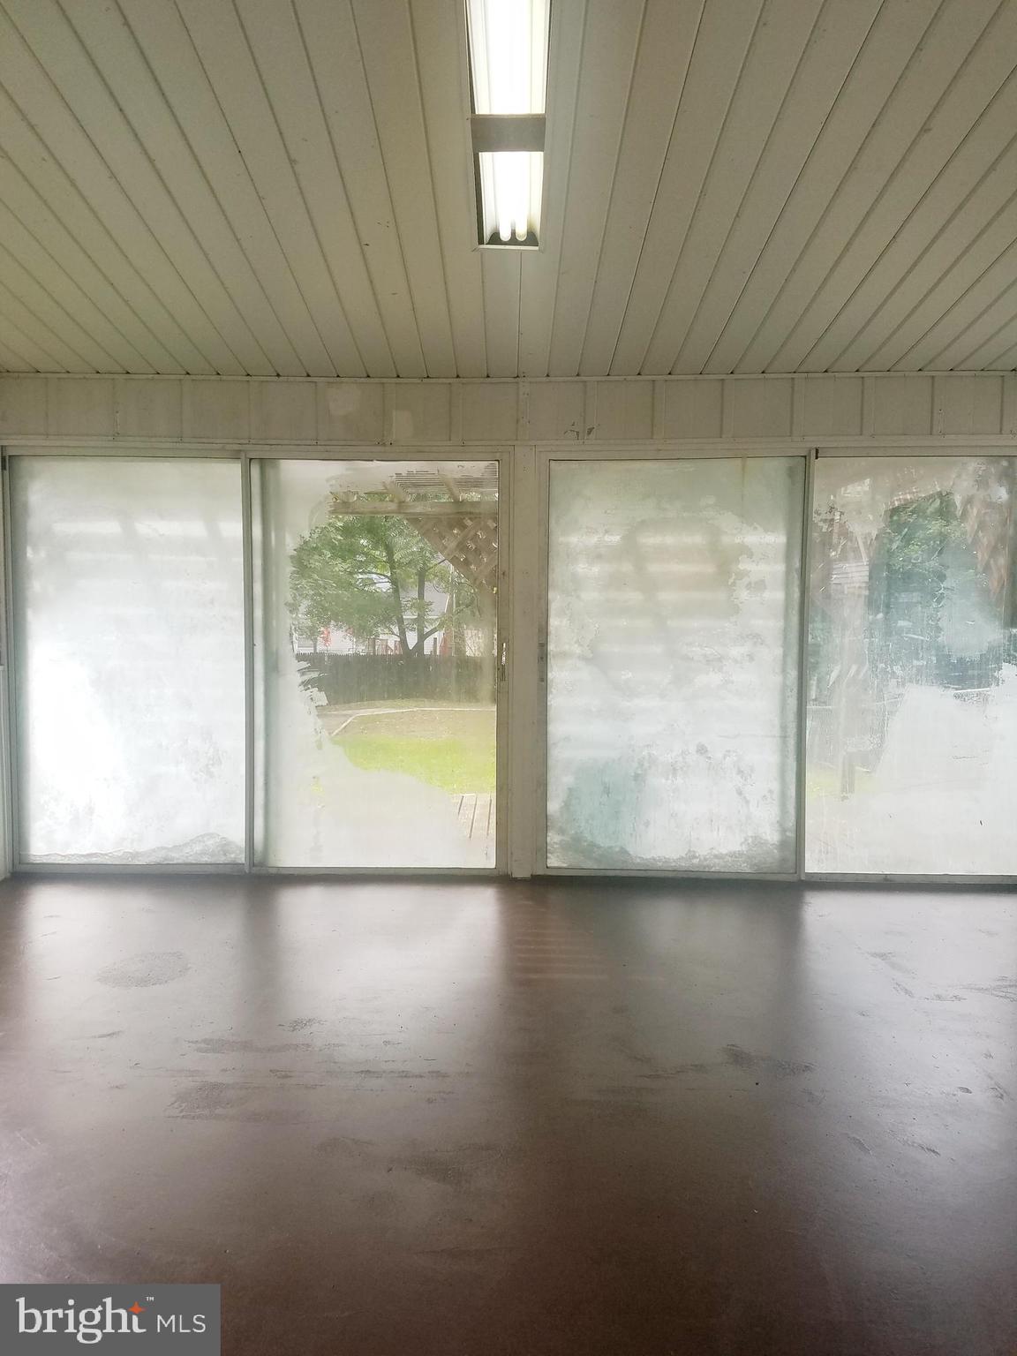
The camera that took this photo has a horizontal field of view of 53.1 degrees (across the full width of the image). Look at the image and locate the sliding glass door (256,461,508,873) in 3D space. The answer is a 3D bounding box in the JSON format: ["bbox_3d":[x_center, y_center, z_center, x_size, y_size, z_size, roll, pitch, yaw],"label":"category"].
[{"bbox_3d":[-0.612,-0.055,4.780,1.150,1.930,0.050,0,3,2],"label":"sliding glass door"}]

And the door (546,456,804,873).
[{"bbox_3d":[0.774,-0.054,4.740,1.190,1.930,0.050,0,3,2],"label":"door"}]

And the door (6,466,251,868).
[{"bbox_3d":[-1.802,-0.073,4.820,1.100,1.930,0.050,0,3,2],"label":"door"}]

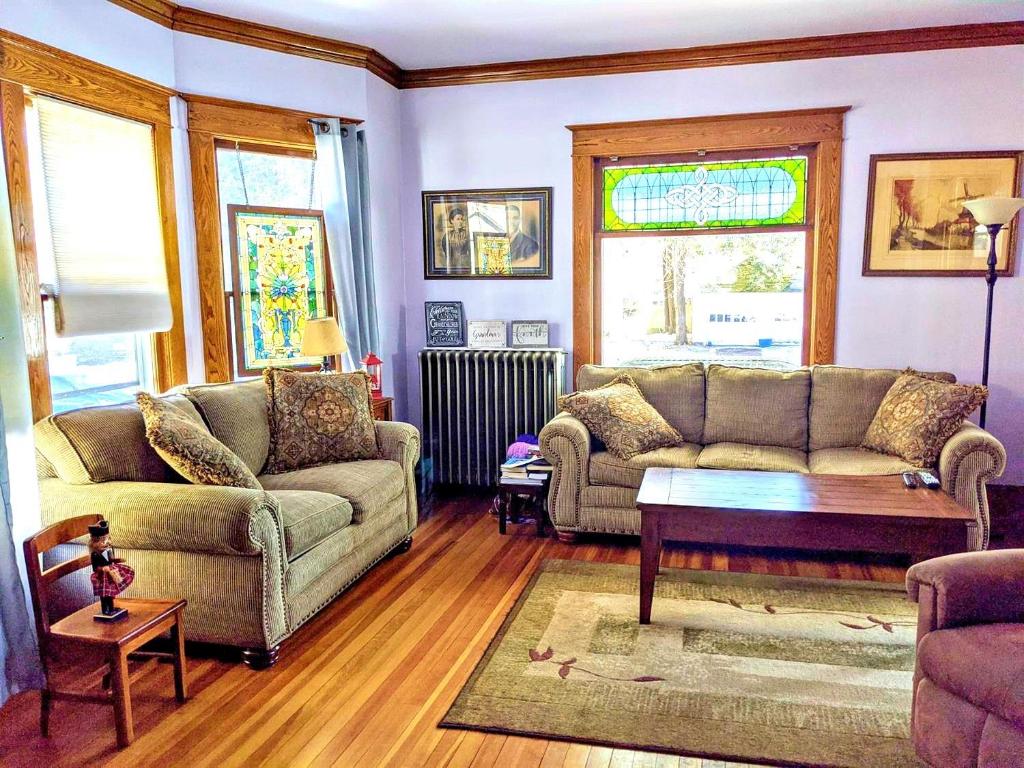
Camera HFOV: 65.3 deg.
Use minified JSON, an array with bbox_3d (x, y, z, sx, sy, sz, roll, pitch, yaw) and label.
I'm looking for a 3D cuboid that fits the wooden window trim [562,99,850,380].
[{"bbox_3d":[1.135,-0.740,4.819,1.630,1.680,0.110,1,8,15],"label":"wooden window trim"}]

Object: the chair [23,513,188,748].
[{"bbox_3d":[-1.284,0.770,2.553,0.350,0.635,0.320,1,8,15],"label":"chair"}]

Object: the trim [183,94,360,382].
[{"bbox_3d":[-1.238,-0.661,4.445,1.040,1.680,0.110,-8,10,-43],"label":"trim"}]

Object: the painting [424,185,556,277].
[{"bbox_3d":[-0.170,-0.967,5.171,0.885,0.580,0.035,2,8,16],"label":"painting"}]

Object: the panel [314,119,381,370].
[{"bbox_3d":[-0.929,-0.348,4.673,0.360,2.270,0.130,-8,11,-43],"label":"panel"}]

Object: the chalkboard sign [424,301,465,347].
[{"bbox_3d":[-0.432,-0.385,5.184,0.255,0.293,0.025,2,0,16],"label":"chalkboard sign"}]

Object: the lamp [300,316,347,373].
[{"bbox_3d":[-1.047,-0.146,4.501,0.250,0.440,0.250,1,8,15],"label":"lamp"}]

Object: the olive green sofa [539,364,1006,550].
[{"bbox_3d":[1.342,0.375,4.424,2.210,0.890,0.940,1,8,14],"label":"olive green sofa"}]

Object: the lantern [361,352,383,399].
[{"bbox_3d":[-0.807,-0.042,4.659,0.110,0.275,0.110,-5,9,-28],"label":"lantern"}]

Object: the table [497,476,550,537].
[{"bbox_3d":[0.101,0.670,4.520,0.290,0.310,0.310,2,8,16],"label":"table"}]

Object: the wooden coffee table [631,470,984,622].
[{"bbox_3d":[1.154,0.690,3.338,1.210,0.510,0.640,1,8,14],"label":"wooden coffee table"}]

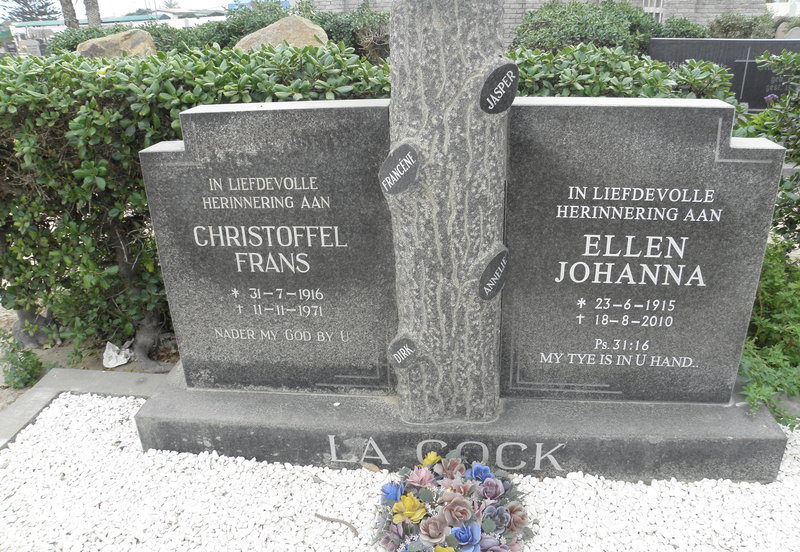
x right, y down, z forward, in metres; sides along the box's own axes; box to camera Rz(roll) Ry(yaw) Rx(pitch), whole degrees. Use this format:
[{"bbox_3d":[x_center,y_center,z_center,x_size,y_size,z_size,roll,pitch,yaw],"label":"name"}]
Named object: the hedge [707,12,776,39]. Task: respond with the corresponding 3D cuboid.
[{"bbox_3d":[5.563,-3.829,9.926,1.100,0.950,0.800,1,24,8],"label":"hedge"}]

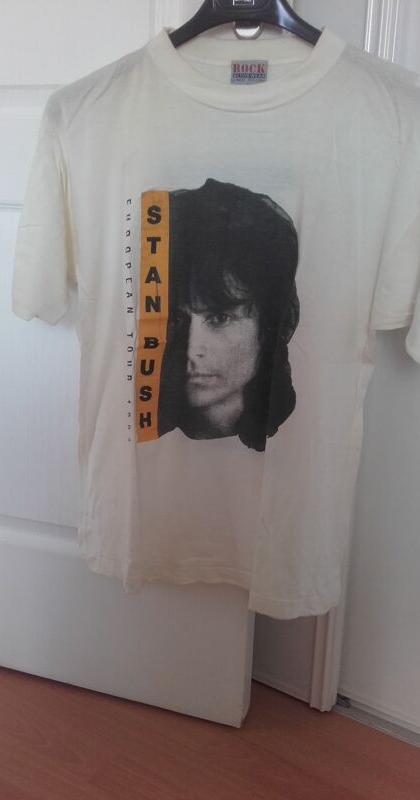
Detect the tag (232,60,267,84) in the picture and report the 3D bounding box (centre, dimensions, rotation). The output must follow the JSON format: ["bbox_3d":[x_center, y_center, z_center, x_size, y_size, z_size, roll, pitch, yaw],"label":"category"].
[{"bbox_3d":[0.044,-0.368,0.750,0.041,0.025,0.003,6,18,13],"label":"tag"}]

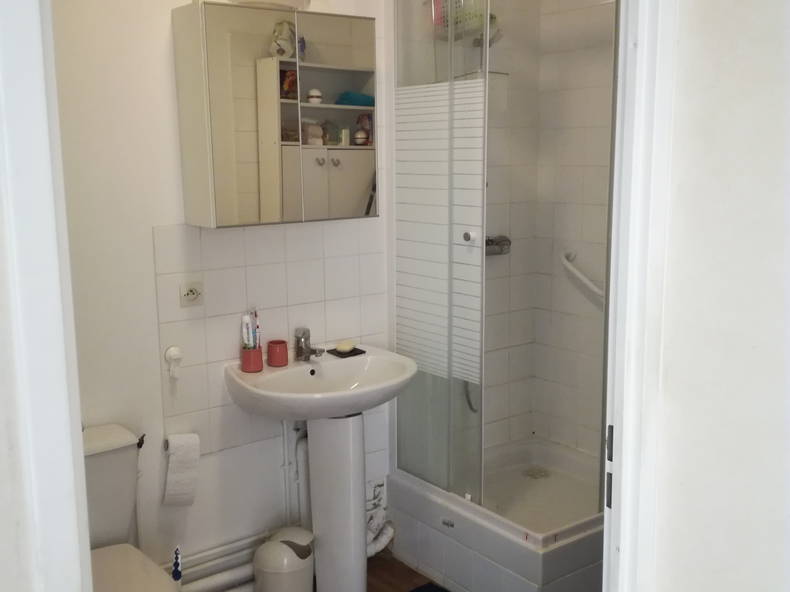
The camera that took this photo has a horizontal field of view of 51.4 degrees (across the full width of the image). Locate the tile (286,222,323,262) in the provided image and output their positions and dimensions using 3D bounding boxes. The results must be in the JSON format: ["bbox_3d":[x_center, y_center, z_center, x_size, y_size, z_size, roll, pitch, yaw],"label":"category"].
[{"bbox_3d":[-0.310,-0.197,2.807,0.150,0.150,0.010,-8,12,-36],"label":"tile"}]

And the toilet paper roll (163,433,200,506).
[{"bbox_3d":[-0.665,0.534,2.577,0.100,0.220,0.095,-8,12,-36],"label":"toilet paper roll"}]

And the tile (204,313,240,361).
[{"bbox_3d":[-0.548,0.133,2.679,0.150,0.150,0.010,-8,12,-36],"label":"tile"}]

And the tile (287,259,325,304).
[{"bbox_3d":[-0.308,-0.048,2.832,0.150,0.150,0.010,-8,12,-36],"label":"tile"}]

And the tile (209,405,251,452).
[{"bbox_3d":[-0.544,0.429,2.725,0.149,0.149,0.010,-8,13,-36],"label":"tile"}]

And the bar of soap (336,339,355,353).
[{"bbox_3d":[-0.170,0.170,2.799,0.060,0.031,0.045,-8,12,-36],"label":"bar of soap"}]

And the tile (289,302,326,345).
[{"bbox_3d":[-0.307,0.101,2.857,0.150,0.150,0.010,-8,12,-36],"label":"tile"}]

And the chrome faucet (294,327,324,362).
[{"bbox_3d":[-0.278,0.162,2.702,0.128,0.107,0.050,8,13,37],"label":"chrome faucet"}]

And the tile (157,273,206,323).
[{"bbox_3d":[-0.666,0.003,2.554,0.149,0.149,0.010,-8,13,-36],"label":"tile"}]

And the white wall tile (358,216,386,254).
[{"bbox_3d":[-0.068,-0.229,2.985,0.150,0.150,0.010,-8,12,-36],"label":"white wall tile"}]

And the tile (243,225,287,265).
[{"bbox_3d":[-0.427,-0.178,2.704,0.149,0.149,0.010,-8,13,-36],"label":"tile"}]

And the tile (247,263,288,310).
[{"bbox_3d":[-0.427,-0.031,2.732,0.149,0.149,0.010,-8,13,-36],"label":"tile"}]

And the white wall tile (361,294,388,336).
[{"bbox_3d":[-0.083,0.068,3.014,0.109,0.149,0.010,-8,13,-36],"label":"white wall tile"}]

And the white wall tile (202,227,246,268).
[{"bbox_3d":[-0.552,-0.165,2.629,0.150,0.150,0.010,-8,12,-36],"label":"white wall tile"}]

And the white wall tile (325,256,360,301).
[{"bbox_3d":[-0.188,-0.064,2.921,0.150,0.150,0.010,-8,12,-36],"label":"white wall tile"}]

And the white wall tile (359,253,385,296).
[{"bbox_3d":[-0.084,-0.080,2.987,0.109,0.149,0.010,-8,13,-36],"label":"white wall tile"}]

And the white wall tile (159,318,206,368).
[{"bbox_3d":[-0.665,0.151,2.581,0.149,0.149,0.010,-8,13,-36],"label":"white wall tile"}]

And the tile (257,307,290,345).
[{"bbox_3d":[-0.426,0.117,2.759,0.149,0.149,0.010,-8,13,-36],"label":"tile"}]

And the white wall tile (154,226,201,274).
[{"bbox_3d":[-0.672,-0.148,2.540,0.150,0.150,0.010,-8,12,-36],"label":"white wall tile"}]

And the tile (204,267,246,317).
[{"bbox_3d":[-0.546,-0.014,2.643,0.149,0.149,0.010,-8,13,-36],"label":"tile"}]

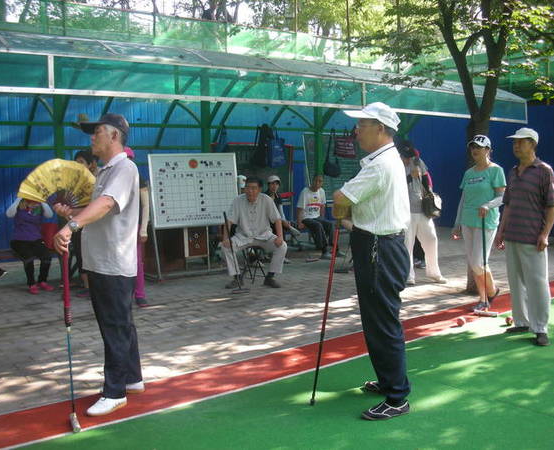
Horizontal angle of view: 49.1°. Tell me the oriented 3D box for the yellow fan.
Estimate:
[{"bbox_3d":[-1.286,-0.238,3.570,0.490,0.310,0.060,-2,6,-14],"label":"yellow fan"}]

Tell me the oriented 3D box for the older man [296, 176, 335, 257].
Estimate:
[{"bbox_3d":[0.642,-0.157,8.946,0.520,1.230,0.800,-5,8,-35],"label":"older man"}]

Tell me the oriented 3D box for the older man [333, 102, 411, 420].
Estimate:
[{"bbox_3d":[0.554,0.164,3.540,0.440,1.730,0.530,0,6,5],"label":"older man"}]

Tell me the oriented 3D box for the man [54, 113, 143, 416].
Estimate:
[{"bbox_3d":[-1.047,0.184,3.580,0.510,1.680,0.530,-2,6,-16],"label":"man"}]

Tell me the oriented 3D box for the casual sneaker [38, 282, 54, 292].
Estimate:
[{"bbox_3d":[-2.565,0.674,6.718,0.090,0.090,0.240,-6,9,-42],"label":"casual sneaker"}]

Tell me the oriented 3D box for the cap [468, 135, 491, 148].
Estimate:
[{"bbox_3d":[1.902,-0.779,5.698,0.250,0.130,0.175,-6,9,-42],"label":"cap"}]

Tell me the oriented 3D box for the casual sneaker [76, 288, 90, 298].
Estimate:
[{"bbox_3d":[-2.043,0.697,6.448,0.095,0.100,0.250,3,7,27],"label":"casual sneaker"}]

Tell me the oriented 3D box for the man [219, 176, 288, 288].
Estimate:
[{"bbox_3d":[-0.259,0.046,6.980,0.700,1.220,0.740,0,6,0],"label":"man"}]

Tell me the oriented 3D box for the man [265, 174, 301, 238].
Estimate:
[{"bbox_3d":[0.035,-0.109,8.500,0.550,1.200,0.750,-3,7,-25],"label":"man"}]

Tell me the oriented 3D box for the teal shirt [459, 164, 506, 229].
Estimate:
[{"bbox_3d":[1.984,-0.270,5.858,0.420,0.610,0.260,5,8,40],"label":"teal shirt"}]

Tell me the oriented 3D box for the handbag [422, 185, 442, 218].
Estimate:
[{"bbox_3d":[1.744,-0.254,6.850,0.230,0.330,0.150,-4,7,-30],"label":"handbag"}]

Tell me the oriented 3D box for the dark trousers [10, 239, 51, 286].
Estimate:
[{"bbox_3d":[-2.824,0.384,6.970,0.380,0.500,0.520,-5,8,-38],"label":"dark trousers"}]

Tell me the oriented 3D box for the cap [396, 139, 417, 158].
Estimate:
[{"bbox_3d":[1.456,-0.864,6.850,0.180,0.150,0.250,5,30,37],"label":"cap"}]

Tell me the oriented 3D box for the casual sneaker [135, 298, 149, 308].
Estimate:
[{"bbox_3d":[-1.288,0.744,5.789,0.095,0.100,0.240,-3,7,-23],"label":"casual sneaker"}]

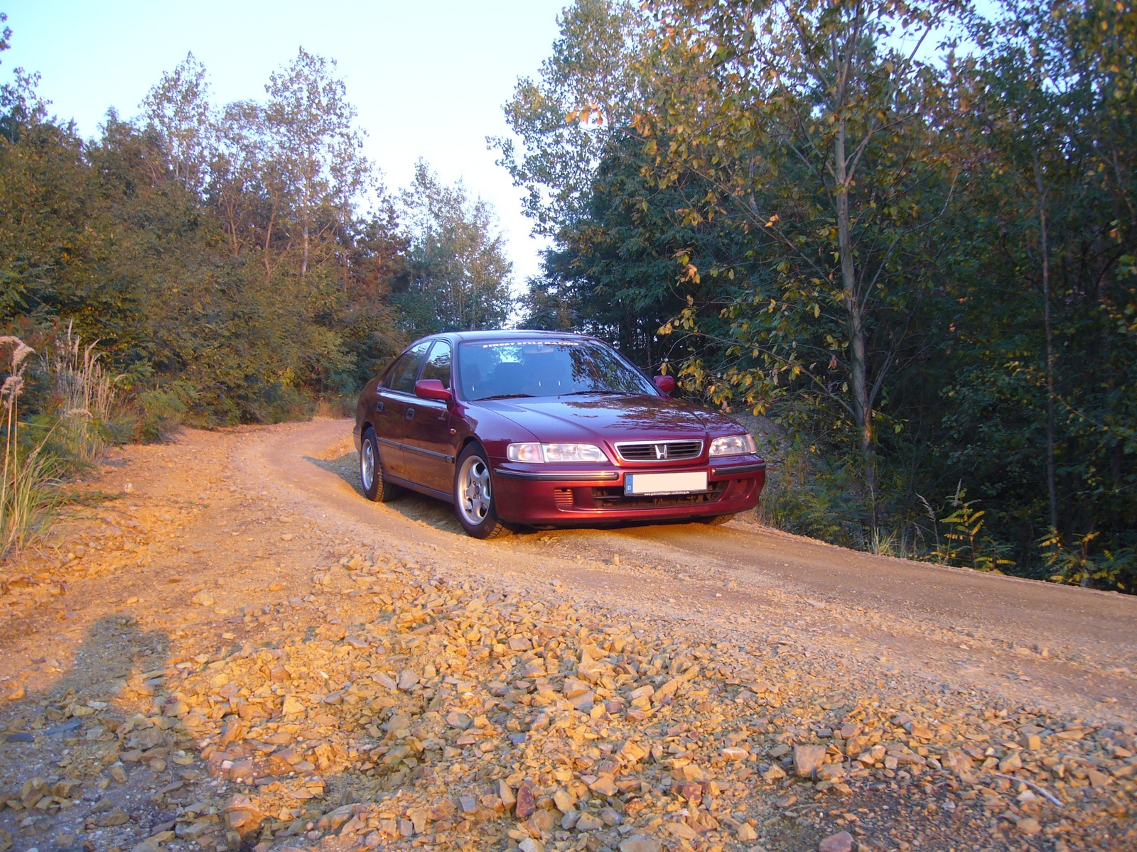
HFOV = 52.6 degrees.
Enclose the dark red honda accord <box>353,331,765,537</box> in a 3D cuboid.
[{"bbox_3d":[-0.374,-0.053,8.598,1.750,1.370,4.680,-2,3,-23],"label":"dark red honda accord"}]

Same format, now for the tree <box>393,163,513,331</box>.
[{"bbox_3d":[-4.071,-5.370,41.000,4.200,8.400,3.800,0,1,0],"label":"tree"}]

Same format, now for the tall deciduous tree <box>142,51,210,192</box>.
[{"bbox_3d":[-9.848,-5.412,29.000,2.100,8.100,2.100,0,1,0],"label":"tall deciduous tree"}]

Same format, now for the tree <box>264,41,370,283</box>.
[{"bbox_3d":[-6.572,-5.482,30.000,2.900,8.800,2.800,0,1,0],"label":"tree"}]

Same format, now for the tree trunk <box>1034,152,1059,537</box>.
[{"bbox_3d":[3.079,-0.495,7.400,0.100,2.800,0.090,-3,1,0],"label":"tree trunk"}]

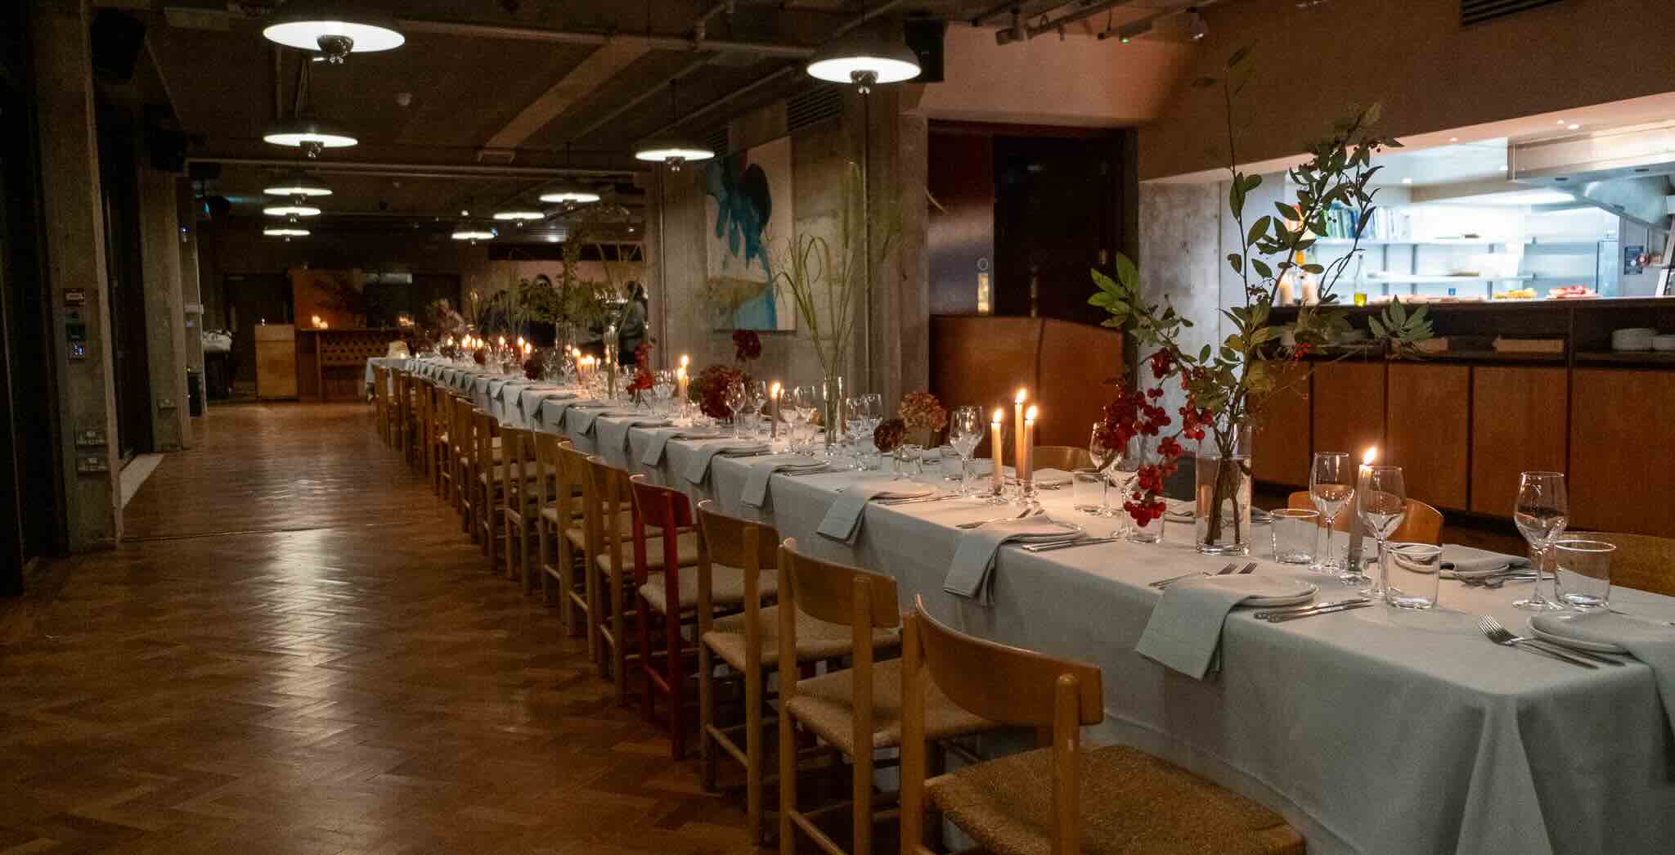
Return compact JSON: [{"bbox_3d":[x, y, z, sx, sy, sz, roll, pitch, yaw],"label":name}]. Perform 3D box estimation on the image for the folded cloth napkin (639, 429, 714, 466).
[{"bbox_3d":[-0.660,0.072,5.074,0.250,0.130,0.175,-3,6,-24],"label":"folded cloth napkin"}]

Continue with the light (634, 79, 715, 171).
[{"bbox_3d":[-1.465,-2.726,11.317,0.688,0.818,0.688,-3,5,-25],"label":"light"}]

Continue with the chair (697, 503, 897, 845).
[{"bbox_3d":[-0.107,0.586,3.189,0.410,0.770,0.480,-3,5,-23],"label":"chair"}]

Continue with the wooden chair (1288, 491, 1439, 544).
[{"bbox_3d":[1.177,0.567,3.010,0.450,0.766,0.485,-3,6,-24],"label":"wooden chair"}]

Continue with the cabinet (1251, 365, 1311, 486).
[{"bbox_3d":[3.171,-0.042,8.522,0.500,0.820,0.580,-3,5,-25],"label":"cabinet"}]

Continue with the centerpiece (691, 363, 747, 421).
[{"bbox_3d":[-0.557,-0.163,5.906,0.260,0.270,0.260,-1,5,0],"label":"centerpiece"}]

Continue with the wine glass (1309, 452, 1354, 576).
[{"bbox_3d":[0.932,0.163,2.366,0.083,0.222,0.083,-3,5,-25],"label":"wine glass"}]

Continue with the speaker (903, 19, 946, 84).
[{"bbox_3d":[0.613,-2.647,8.850,0.270,0.460,0.280,-2,5,-7],"label":"speaker"}]

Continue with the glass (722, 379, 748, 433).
[{"bbox_3d":[-0.413,-0.077,5.075,0.083,0.208,0.083,-3,6,-24],"label":"glass"}]

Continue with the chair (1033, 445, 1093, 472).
[{"bbox_3d":[0.598,0.474,4.360,0.430,0.770,0.480,-3,5,-23],"label":"chair"}]

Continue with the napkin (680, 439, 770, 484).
[{"bbox_3d":[-0.398,0.120,4.437,0.260,0.130,0.175,-3,6,-24],"label":"napkin"}]

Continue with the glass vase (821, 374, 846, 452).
[{"bbox_3d":[-0.016,-0.049,4.421,0.082,0.250,0.082,-1,5,0],"label":"glass vase"}]

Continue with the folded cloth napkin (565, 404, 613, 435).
[{"bbox_3d":[-1.364,-0.037,7.174,0.240,0.165,0.180,-3,5,-23],"label":"folded cloth napkin"}]

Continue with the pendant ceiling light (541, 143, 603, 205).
[{"bbox_3d":[-3.201,-3.016,15.000,0.688,0.725,0.688,-3,5,-25],"label":"pendant ceiling light"}]

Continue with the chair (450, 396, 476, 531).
[{"bbox_3d":[-2.186,0.224,7.954,0.420,0.770,0.480,-3,5,-23],"label":"chair"}]

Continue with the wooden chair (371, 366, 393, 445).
[{"bbox_3d":[-4.752,-0.260,13.682,0.450,0.766,0.480,-3,6,-24],"label":"wooden chair"}]

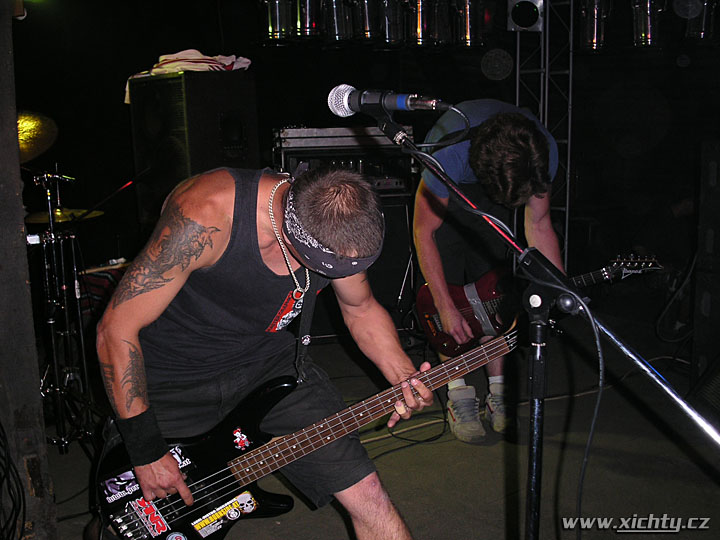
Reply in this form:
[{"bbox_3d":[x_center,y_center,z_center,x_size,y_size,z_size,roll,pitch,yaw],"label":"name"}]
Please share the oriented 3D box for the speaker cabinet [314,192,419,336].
[{"bbox_3d":[-0.121,-0.019,4.340,0.760,0.750,0.360,-4,9,-16],"label":"speaker cabinet"}]

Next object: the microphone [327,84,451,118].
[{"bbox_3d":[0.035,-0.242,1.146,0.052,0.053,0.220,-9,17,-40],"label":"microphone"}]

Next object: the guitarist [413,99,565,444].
[{"bbox_3d":[0.420,0.020,2.670,0.540,1.190,0.720,-2,9,-7],"label":"guitarist"}]

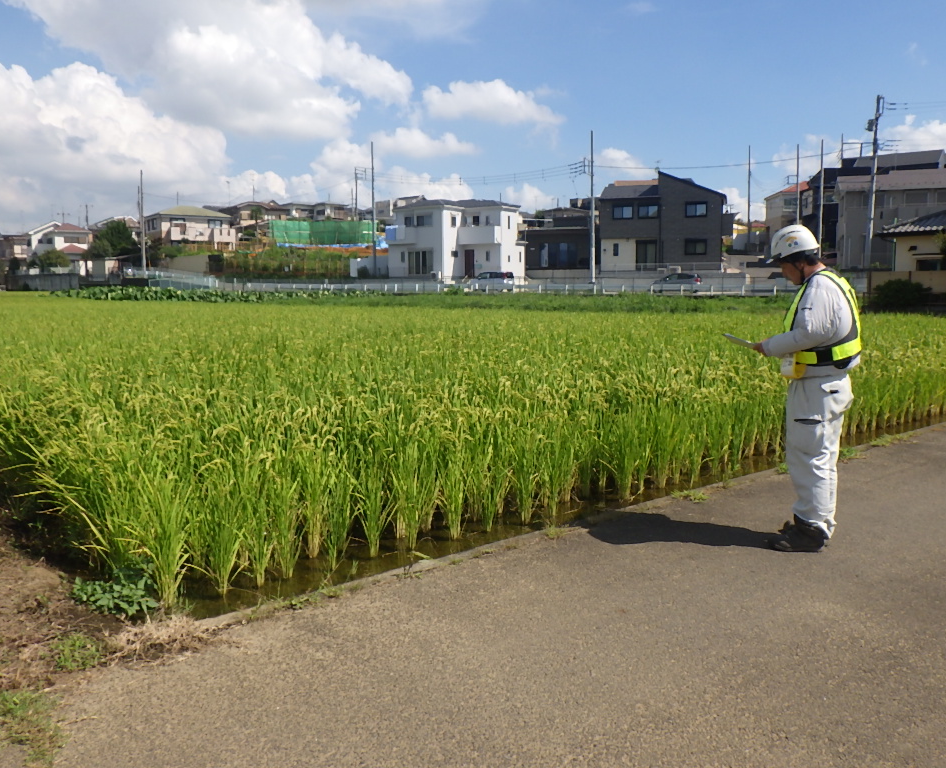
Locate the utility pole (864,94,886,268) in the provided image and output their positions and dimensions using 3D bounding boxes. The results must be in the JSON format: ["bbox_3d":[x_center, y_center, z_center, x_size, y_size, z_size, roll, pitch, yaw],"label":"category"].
[{"bbox_3d":[24.116,-11.741,50.000,0.900,11.200,1.100,-1,7,0],"label":"utility pole"}]

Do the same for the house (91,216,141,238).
[{"bbox_3d":[-52.656,-20.694,122.000,8.200,7.400,8.000,-5,8,-30],"label":"house"}]

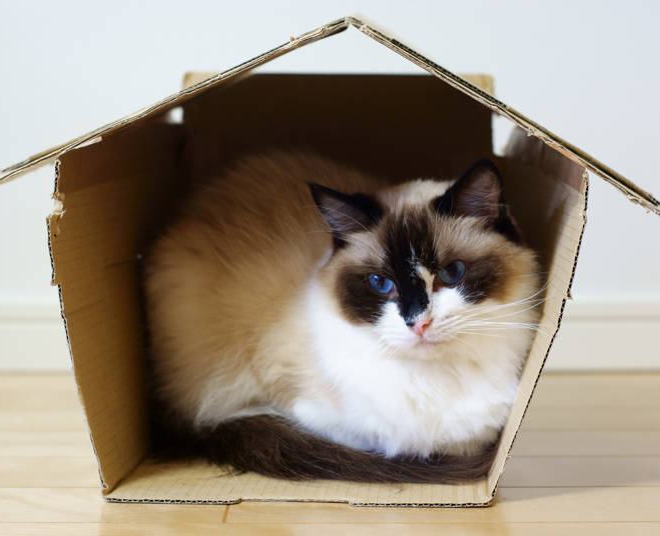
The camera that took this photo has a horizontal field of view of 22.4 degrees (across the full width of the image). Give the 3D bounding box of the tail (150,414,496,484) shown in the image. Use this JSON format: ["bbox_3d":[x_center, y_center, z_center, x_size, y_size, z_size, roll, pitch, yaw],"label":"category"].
[{"bbox_3d":[-0.004,0.110,1.067,0.218,0.040,0.080,1,7,5],"label":"tail"}]

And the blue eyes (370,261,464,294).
[{"bbox_3d":[0.055,0.006,1.045,0.060,0.018,0.017,-8,6,7],"label":"blue eyes"}]

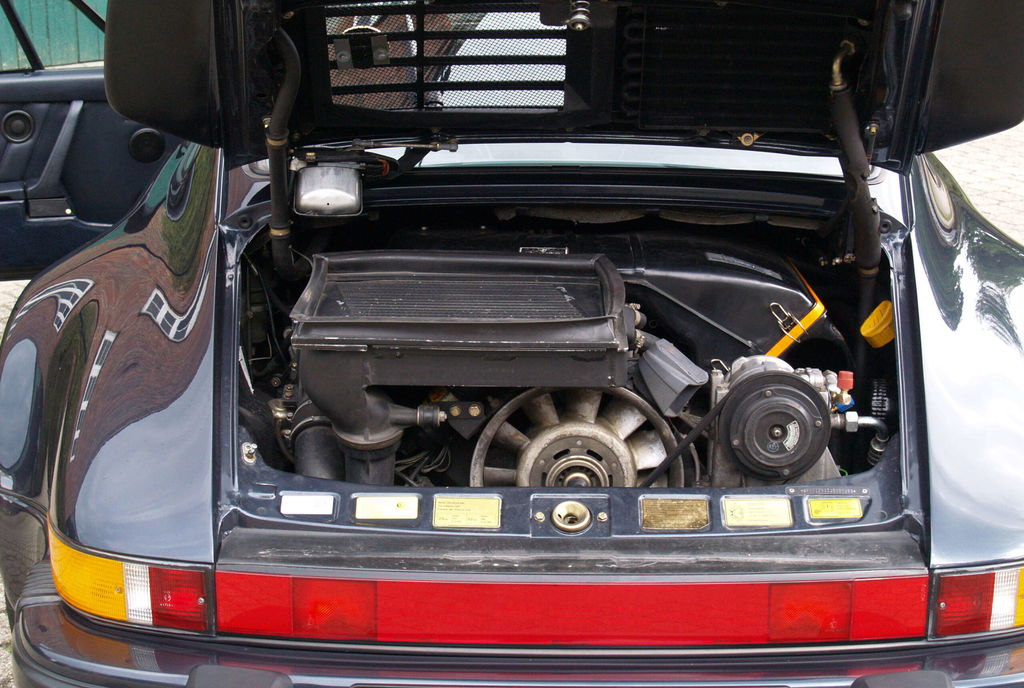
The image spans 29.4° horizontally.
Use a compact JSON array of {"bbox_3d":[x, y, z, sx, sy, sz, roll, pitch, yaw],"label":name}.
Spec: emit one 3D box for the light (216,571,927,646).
[{"bbox_3d":[0.075,0.319,2.444,0.888,0.083,0.070,0,16,1],"label":"light"}]

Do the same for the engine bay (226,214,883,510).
[{"bbox_3d":[0.082,0.052,2.793,0.950,0.400,0.620,0,16,1],"label":"engine bay"}]

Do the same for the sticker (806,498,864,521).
[{"bbox_3d":[0.413,0.210,2.490,0.072,0.004,0.031,0,51,1],"label":"sticker"}]

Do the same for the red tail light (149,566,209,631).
[{"bbox_3d":[-0.419,0.318,2.474,0.077,0.083,0.050,4,16,13],"label":"red tail light"}]

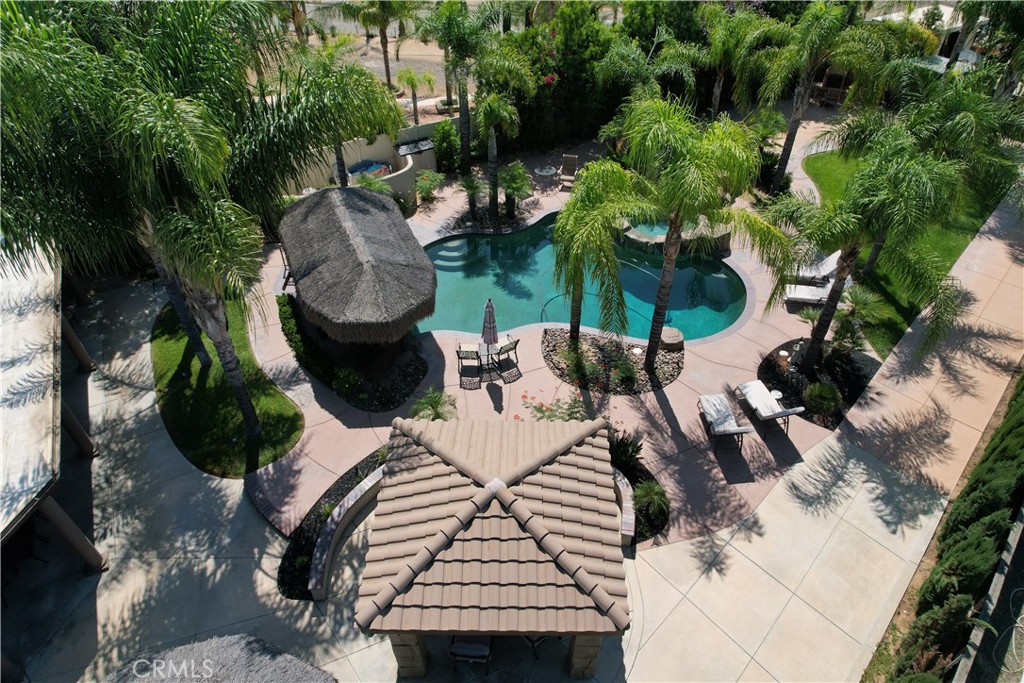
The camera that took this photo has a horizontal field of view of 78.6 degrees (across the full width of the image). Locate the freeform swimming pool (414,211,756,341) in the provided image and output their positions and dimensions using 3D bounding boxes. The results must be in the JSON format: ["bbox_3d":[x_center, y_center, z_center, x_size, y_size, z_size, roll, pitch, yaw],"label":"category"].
[{"bbox_3d":[1.900,-2.324,21.187,11.100,0.700,7.500,0,42,0],"label":"freeform swimming pool"}]

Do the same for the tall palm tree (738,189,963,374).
[{"bbox_3d":[7.950,-1.163,15.639,4.900,5.200,4.000,0,42,0],"label":"tall palm tree"}]

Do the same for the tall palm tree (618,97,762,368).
[{"bbox_3d":[4.000,-1.962,15.256,3.700,6.900,3.700,0,42,0],"label":"tall palm tree"}]

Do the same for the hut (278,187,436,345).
[{"bbox_3d":[-4.527,-2.156,18.368,3.700,3.500,6.900,-14,45,-14],"label":"hut"}]

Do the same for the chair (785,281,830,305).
[{"bbox_3d":[9.600,-1.584,19.689,1.950,0.820,0.720,7,43,7],"label":"chair"}]

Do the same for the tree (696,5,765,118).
[{"bbox_3d":[9.157,-11.673,27.327,3.000,5.200,3.000,0,43,0],"label":"tree"}]

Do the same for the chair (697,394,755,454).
[{"bbox_3d":[5.220,1.882,15.380,0.670,1.020,1.750,-4,42,-4],"label":"chair"}]

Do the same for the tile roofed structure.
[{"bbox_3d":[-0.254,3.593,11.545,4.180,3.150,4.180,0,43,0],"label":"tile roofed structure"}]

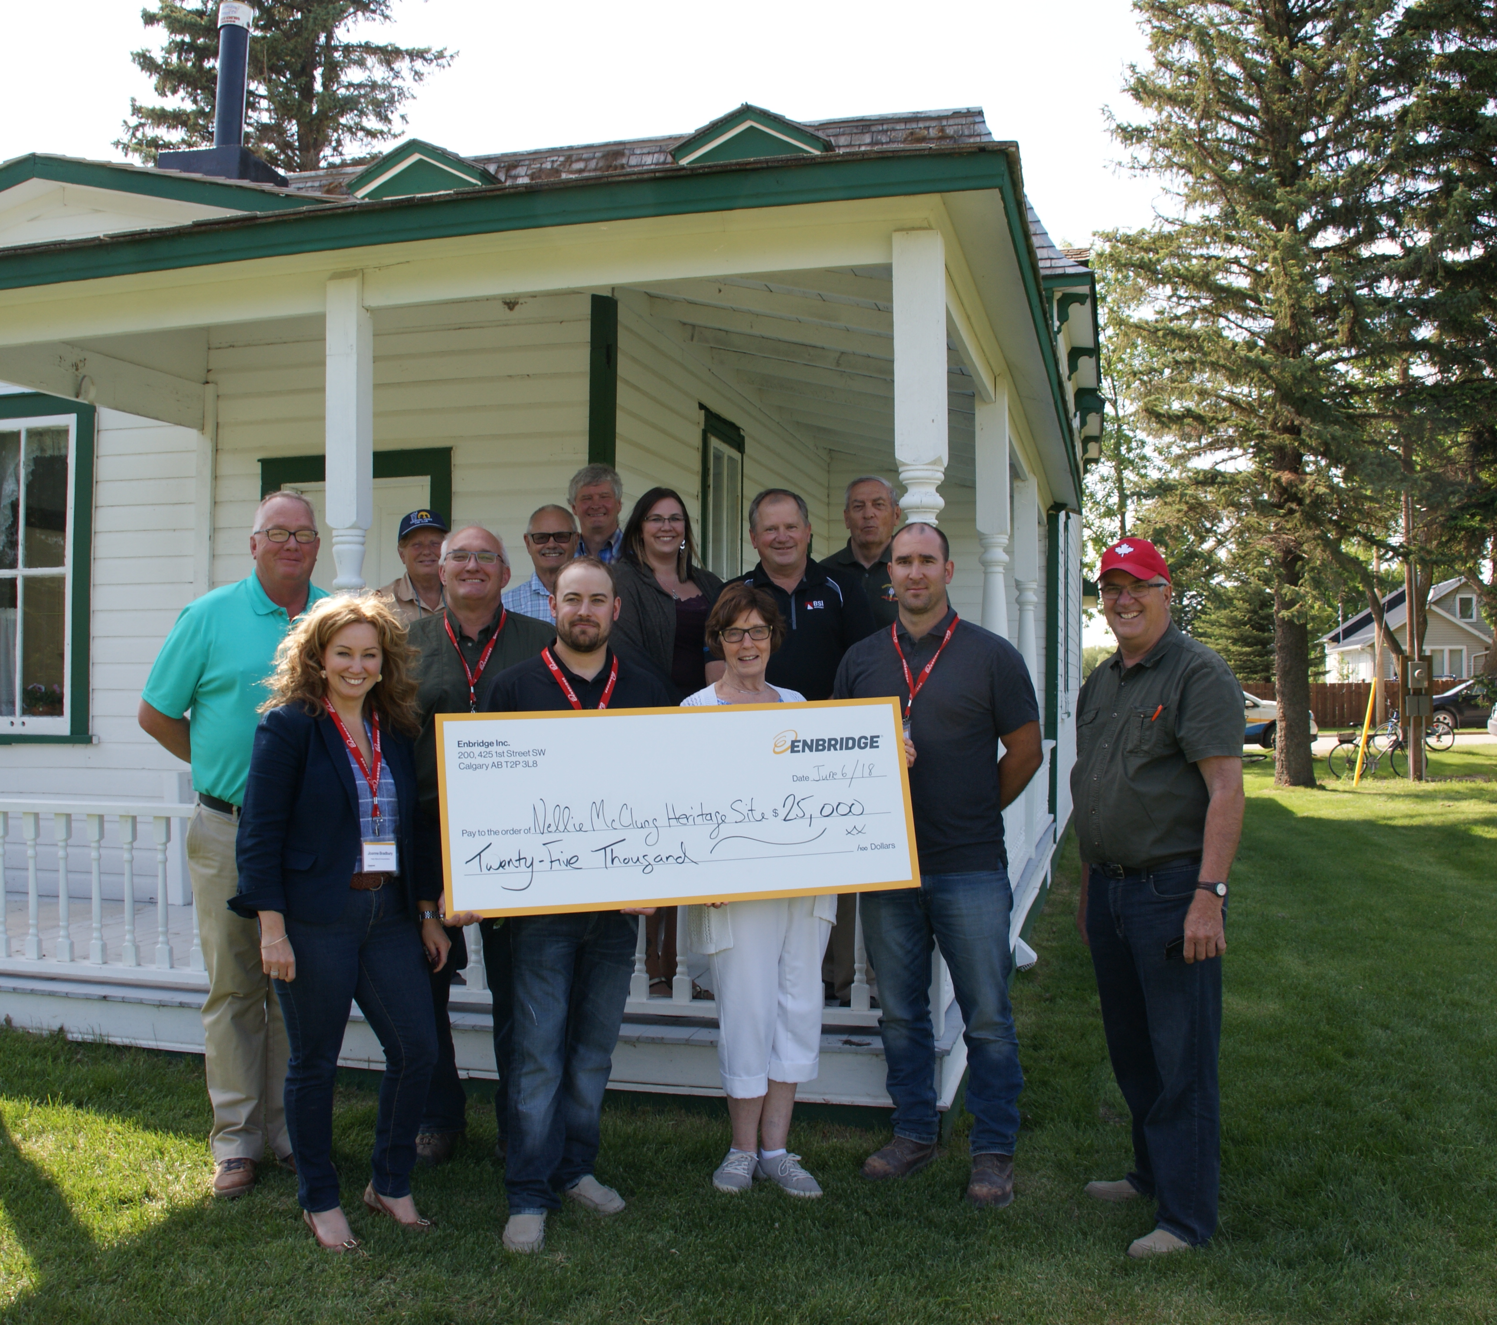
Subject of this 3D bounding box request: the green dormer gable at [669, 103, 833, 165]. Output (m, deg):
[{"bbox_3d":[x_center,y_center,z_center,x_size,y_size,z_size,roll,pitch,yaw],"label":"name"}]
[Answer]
[{"bbox_3d":[0.077,-4.580,13.400,1.470,0.580,0.750,0,-1,14],"label":"green dormer gable"}]

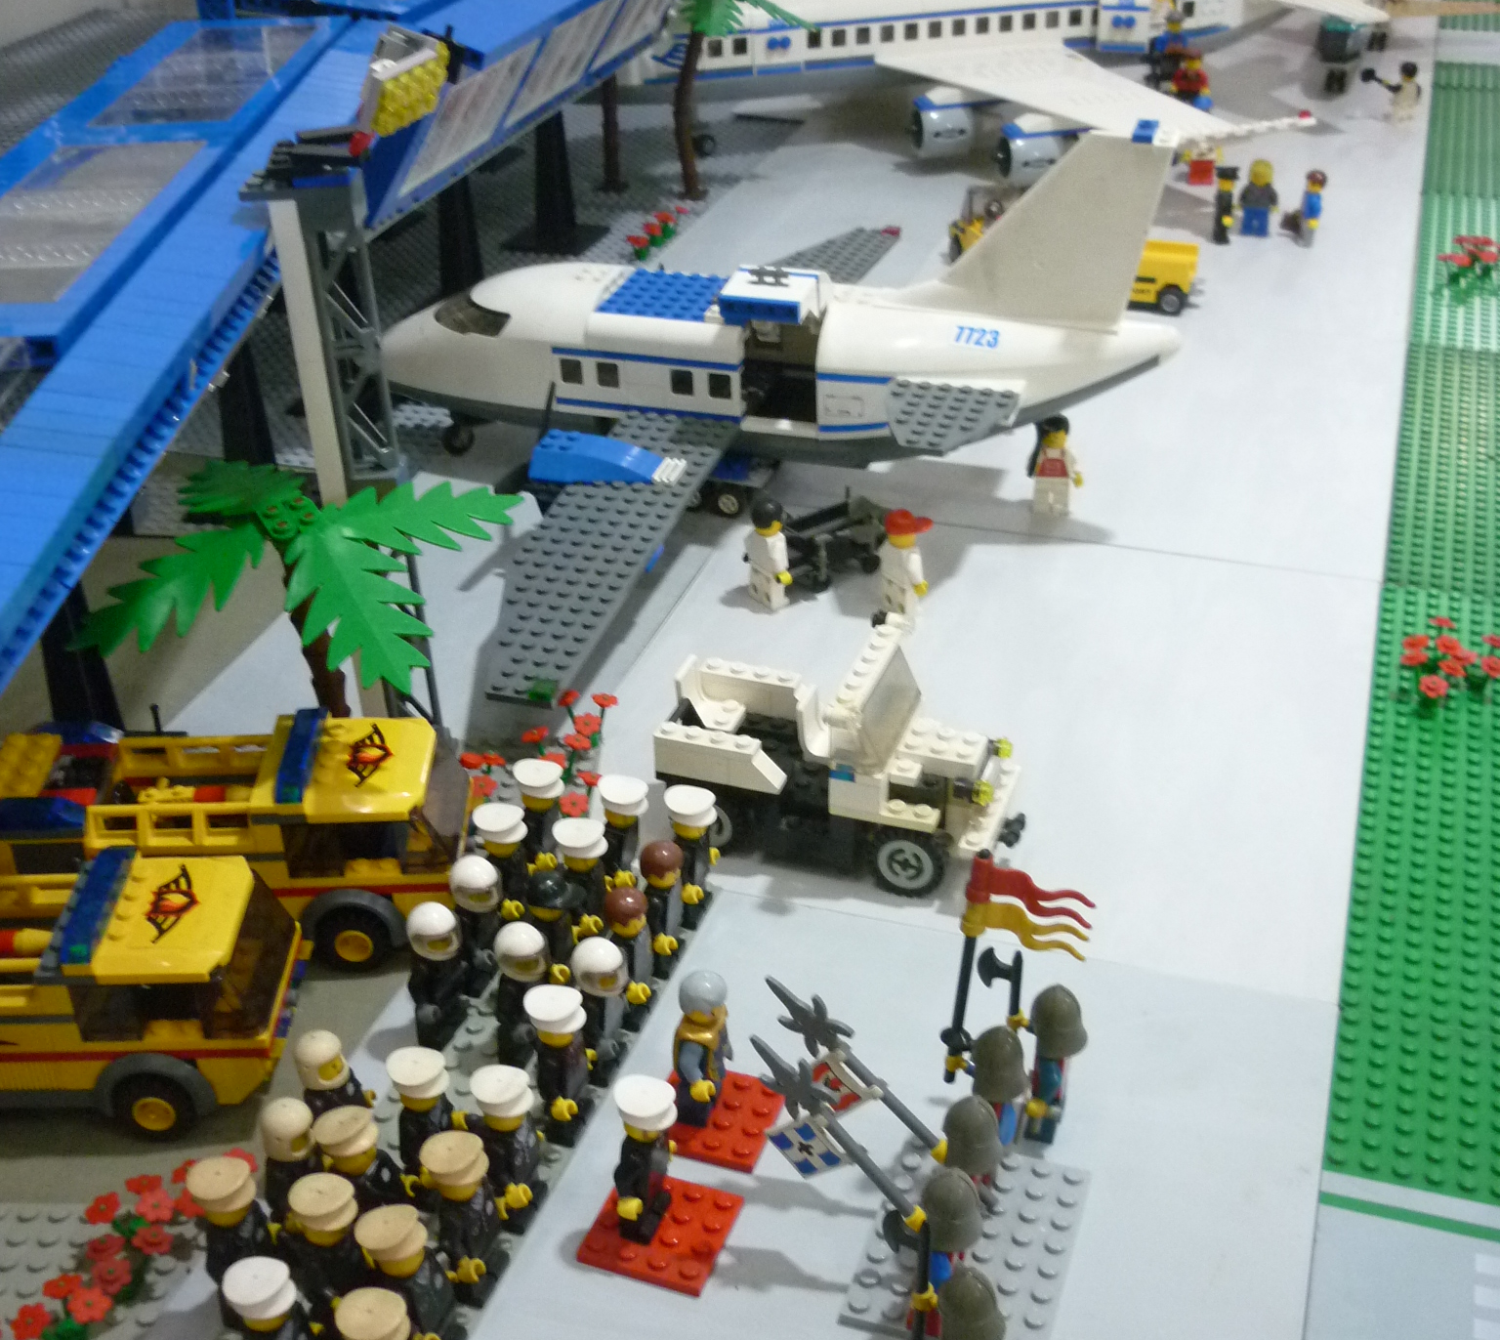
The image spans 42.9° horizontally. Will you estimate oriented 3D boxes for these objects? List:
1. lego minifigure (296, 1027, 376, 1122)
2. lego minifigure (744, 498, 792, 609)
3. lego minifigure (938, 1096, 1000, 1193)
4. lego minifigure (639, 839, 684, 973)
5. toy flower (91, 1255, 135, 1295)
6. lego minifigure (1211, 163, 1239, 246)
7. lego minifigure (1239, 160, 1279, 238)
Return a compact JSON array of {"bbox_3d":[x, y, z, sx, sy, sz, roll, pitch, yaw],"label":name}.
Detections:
[{"bbox_3d":[-0.105,0.109,0.486,0.018,0.042,0.025,10,33,16],"label":"lego minifigure"},{"bbox_3d":[0.007,-0.046,0.737,0.015,0.042,0.024,-22,38,-31],"label":"lego minifigure"},{"bbox_3d":[0.052,0.121,0.461,0.019,0.044,0.025,10,33,16],"label":"lego minifigure"},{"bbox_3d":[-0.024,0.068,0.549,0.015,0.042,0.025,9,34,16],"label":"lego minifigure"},{"bbox_3d":[-0.152,0.144,0.454,0.010,0.004,0.010,0,32,0],"label":"toy flower"},{"bbox_3d":[0.273,-0.266,1.090,0.017,0.043,0.025,10,33,16],"label":"lego minifigure"},{"bbox_3d":[0.289,-0.269,1.083,0.024,0.043,0.013,9,33,17],"label":"lego minifigure"}]

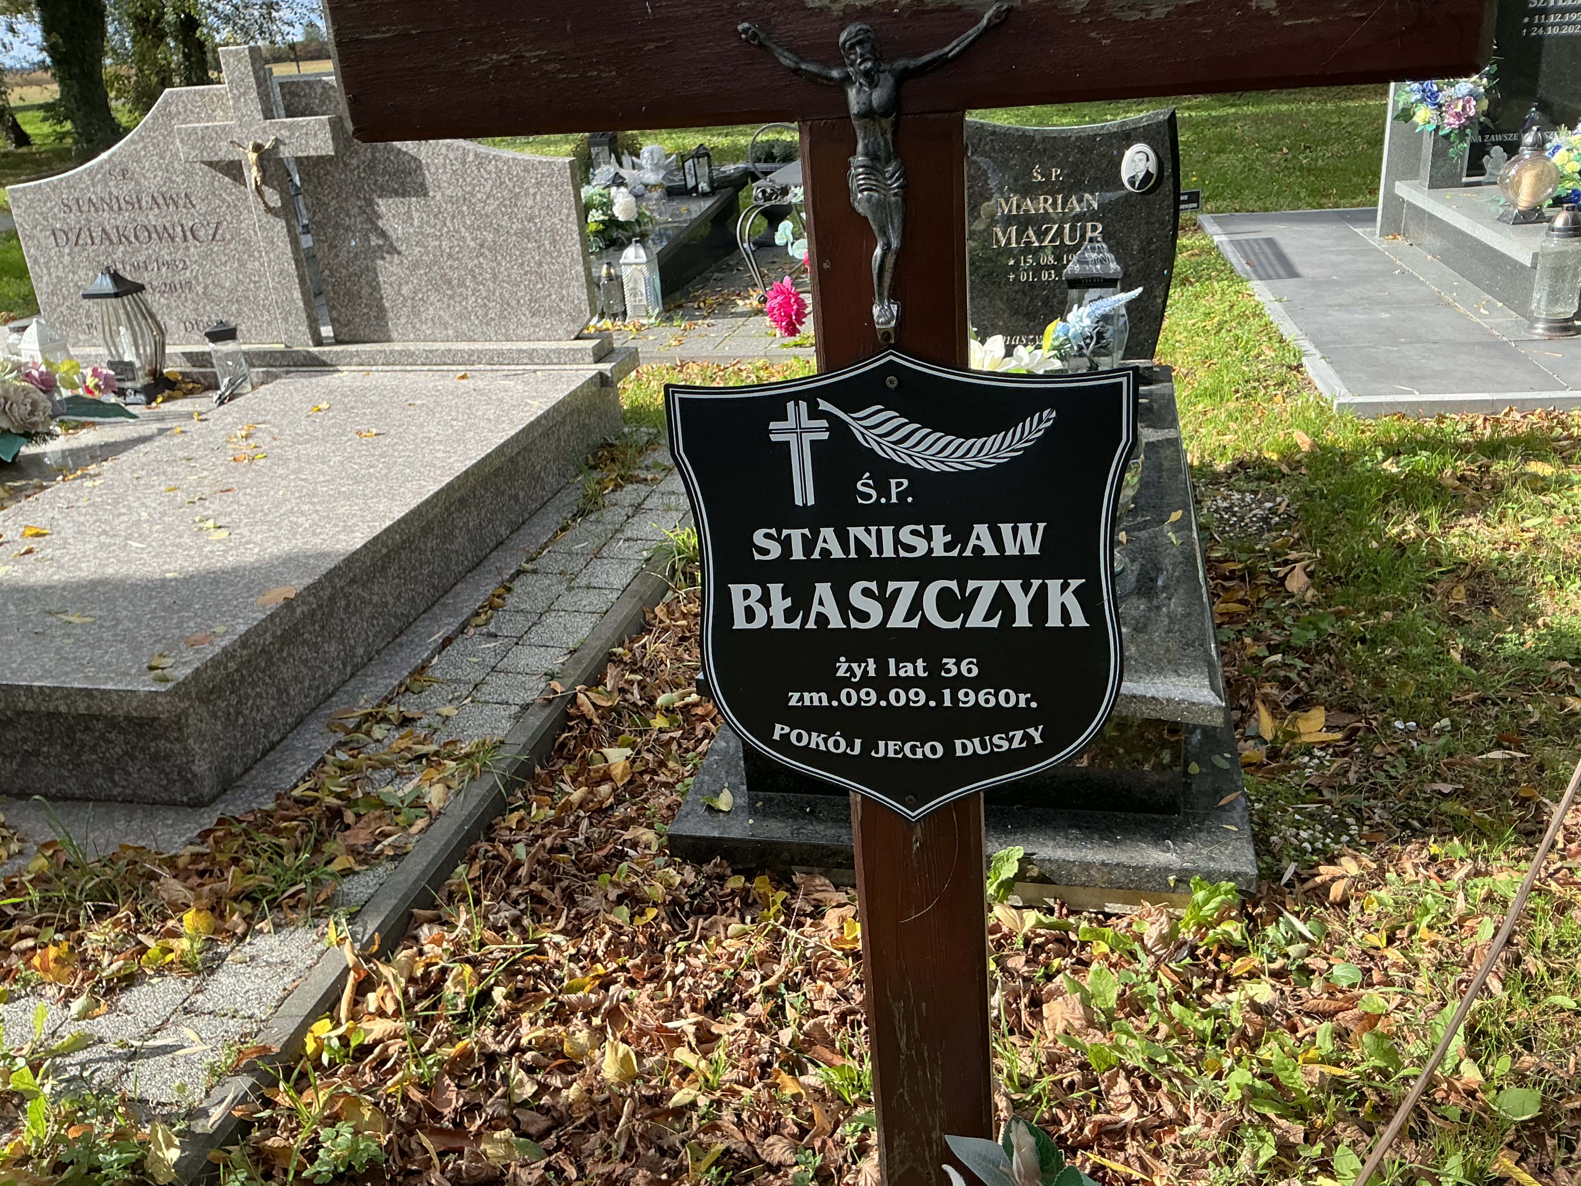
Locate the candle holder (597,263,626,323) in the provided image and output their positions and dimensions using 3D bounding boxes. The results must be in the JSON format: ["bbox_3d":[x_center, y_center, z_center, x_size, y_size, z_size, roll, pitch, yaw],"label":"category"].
[{"bbox_3d":[-0.754,-1.296,5.460,0.100,0.245,0.100,2,24,12],"label":"candle holder"}]

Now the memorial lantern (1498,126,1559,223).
[{"bbox_3d":[2.910,-1.647,5.046,0.220,0.350,0.220,0,25,10],"label":"memorial lantern"}]

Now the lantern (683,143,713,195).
[{"bbox_3d":[-0.599,-2.696,8.166,0.160,0.305,0.150,-1,25,10],"label":"lantern"}]

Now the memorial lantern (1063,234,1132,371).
[{"bbox_3d":[0.777,-0.720,3.238,0.155,0.365,0.155,2,24,12],"label":"memorial lantern"}]

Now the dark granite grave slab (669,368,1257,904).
[{"bbox_3d":[0.462,-0.108,2.926,0.964,0.387,1.988,1,25,13],"label":"dark granite grave slab"}]

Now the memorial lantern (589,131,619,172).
[{"bbox_3d":[-1.273,-2.933,8.693,0.150,0.360,0.150,-1,25,10],"label":"memorial lantern"}]

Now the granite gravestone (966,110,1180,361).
[{"bbox_3d":[0.613,-0.962,3.453,0.823,0.677,0.095,1,25,13],"label":"granite gravestone"}]

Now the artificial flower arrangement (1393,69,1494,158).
[{"bbox_3d":[2.878,-2.153,5.650,0.380,0.420,0.300,2,24,12],"label":"artificial flower arrangement"}]

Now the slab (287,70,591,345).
[{"bbox_3d":[-1.070,-1.179,3.955,0.900,0.795,0.070,2,24,12],"label":"slab"}]

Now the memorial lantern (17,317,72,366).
[{"bbox_3d":[-2.632,-0.829,4.534,0.145,0.285,0.145,7,27,25],"label":"memorial lantern"}]

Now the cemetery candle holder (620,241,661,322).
[{"bbox_3d":[-0.637,-1.332,5.420,0.120,0.330,0.120,5,25,20],"label":"cemetery candle holder"}]

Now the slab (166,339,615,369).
[{"bbox_3d":[-1.724,-0.857,4.598,2.288,0.052,0.194,2,25,15],"label":"slab"}]

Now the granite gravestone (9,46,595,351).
[{"bbox_3d":[-1.749,-1.360,4.442,2.219,0.996,0.110,2,25,15],"label":"granite gravestone"}]

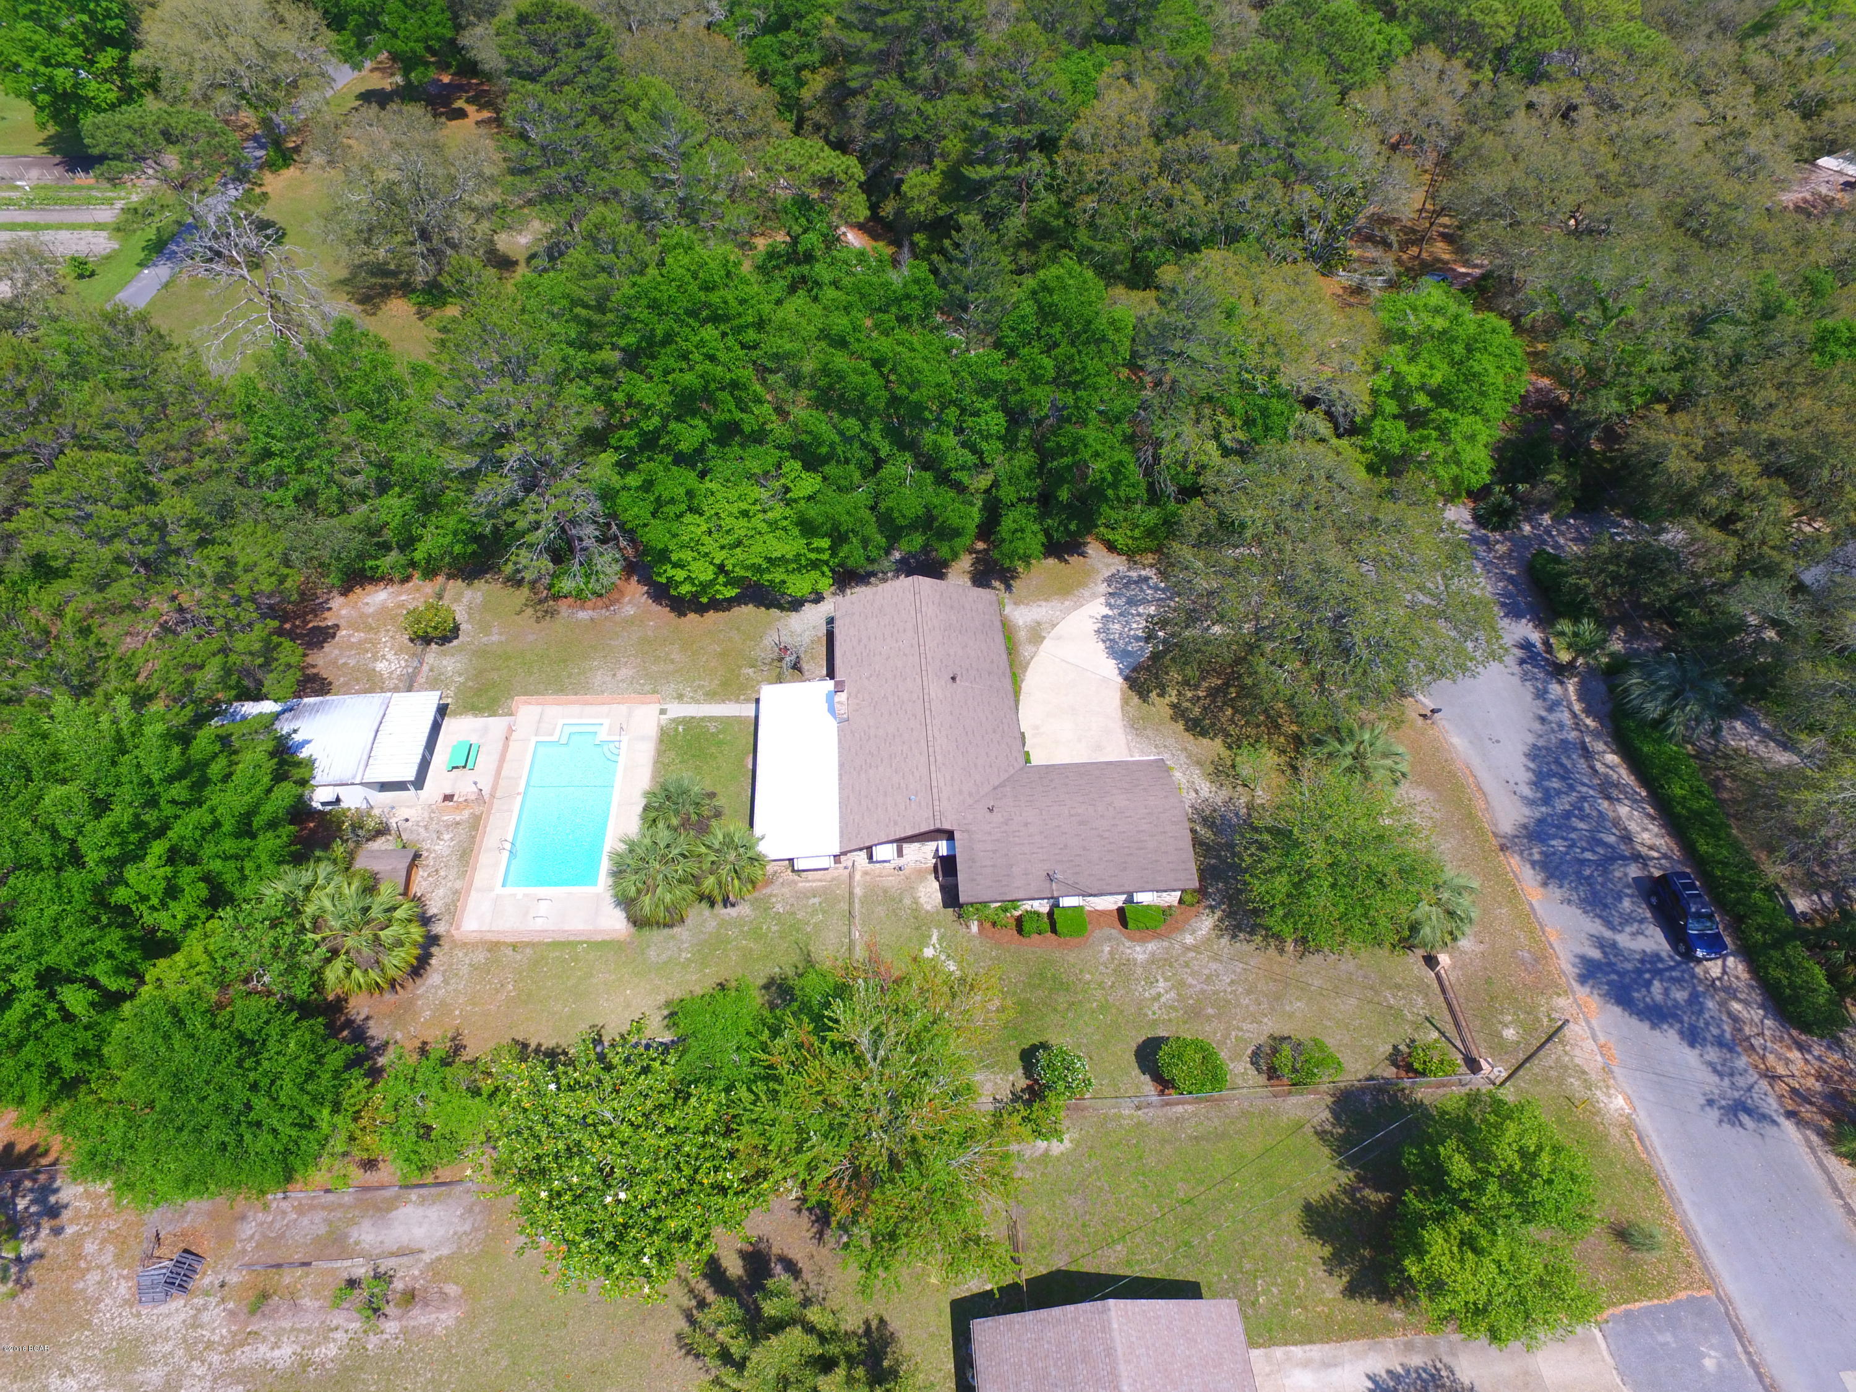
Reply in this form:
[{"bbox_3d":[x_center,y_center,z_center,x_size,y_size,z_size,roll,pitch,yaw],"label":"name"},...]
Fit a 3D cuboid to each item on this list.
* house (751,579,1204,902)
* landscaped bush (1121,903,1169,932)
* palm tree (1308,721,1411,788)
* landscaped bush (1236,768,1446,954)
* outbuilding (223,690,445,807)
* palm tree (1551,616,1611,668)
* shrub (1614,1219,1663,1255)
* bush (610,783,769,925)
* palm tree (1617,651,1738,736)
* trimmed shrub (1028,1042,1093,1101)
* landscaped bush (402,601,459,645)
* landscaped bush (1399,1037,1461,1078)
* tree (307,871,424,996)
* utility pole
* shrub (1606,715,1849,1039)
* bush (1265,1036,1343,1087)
[{"bbox_3d":[1.738,2.085,60.189,22.200,4.400,22.400,-2,48,-3],"label":"house"},{"bbox_3d":[10.875,11.226,54.345,1.750,1.100,1.050,-2,48,-3],"label":"landscaped bush"},{"bbox_3d":[24.265,3.567,60.662,5.300,3.300,4.800,3,49,0],"label":"palm tree"},{"bbox_3d":[20.972,8.470,54.671,10.400,5.700,10.400,3,49,0],"label":"landscaped bush"},{"bbox_3d":[-33.255,3.136,59.315,11.900,2.750,6.500,-2,48,-3],"label":"outbuilding"},{"bbox_3d":[40.933,-3.185,67.592,3.400,2.700,3.500,3,49,0],"label":"palm tree"},{"bbox_3d":[30.352,23.005,45.493,1.600,1.000,1.500,3,49,0],"label":"shrub"},{"bbox_3d":[-12.168,7.968,54.943,7.800,4.000,8.400,3,49,0],"label":"bush"},{"bbox_3d":[44.231,0.288,64.098,6.500,3.600,6.400,3,49,0],"label":"palm tree"},{"bbox_3d":[6.109,16.931,48.181,2.600,2.300,2.350,-2,48,-3],"label":"trimmed shrub"},{"bbox_3d":[-31.160,-4.709,67.118,3.250,1.900,3.100,-2,48,-3],"label":"landscaped bush"},{"bbox_3d":[23.413,17.009,49.782,2.100,2.000,1.900,3,49,0],"label":"landscaped bush"},{"bbox_3d":[-25.062,11.817,49.156,5.100,6.400,5.100,-2,48,-3],"label":"tree"},{"bbox_3d":[26.735,15.999,47.474,0.300,7.000,0.300,3,49,0],"label":"utility pole"},{"bbox_3d":[42.399,8.528,57.400,2.100,1.600,20.200,0,48,-2],"label":"shrub"},{"bbox_3d":[17.166,16.724,48.696,2.850,2.300,2.100,-2,48,-3],"label":"bush"}]

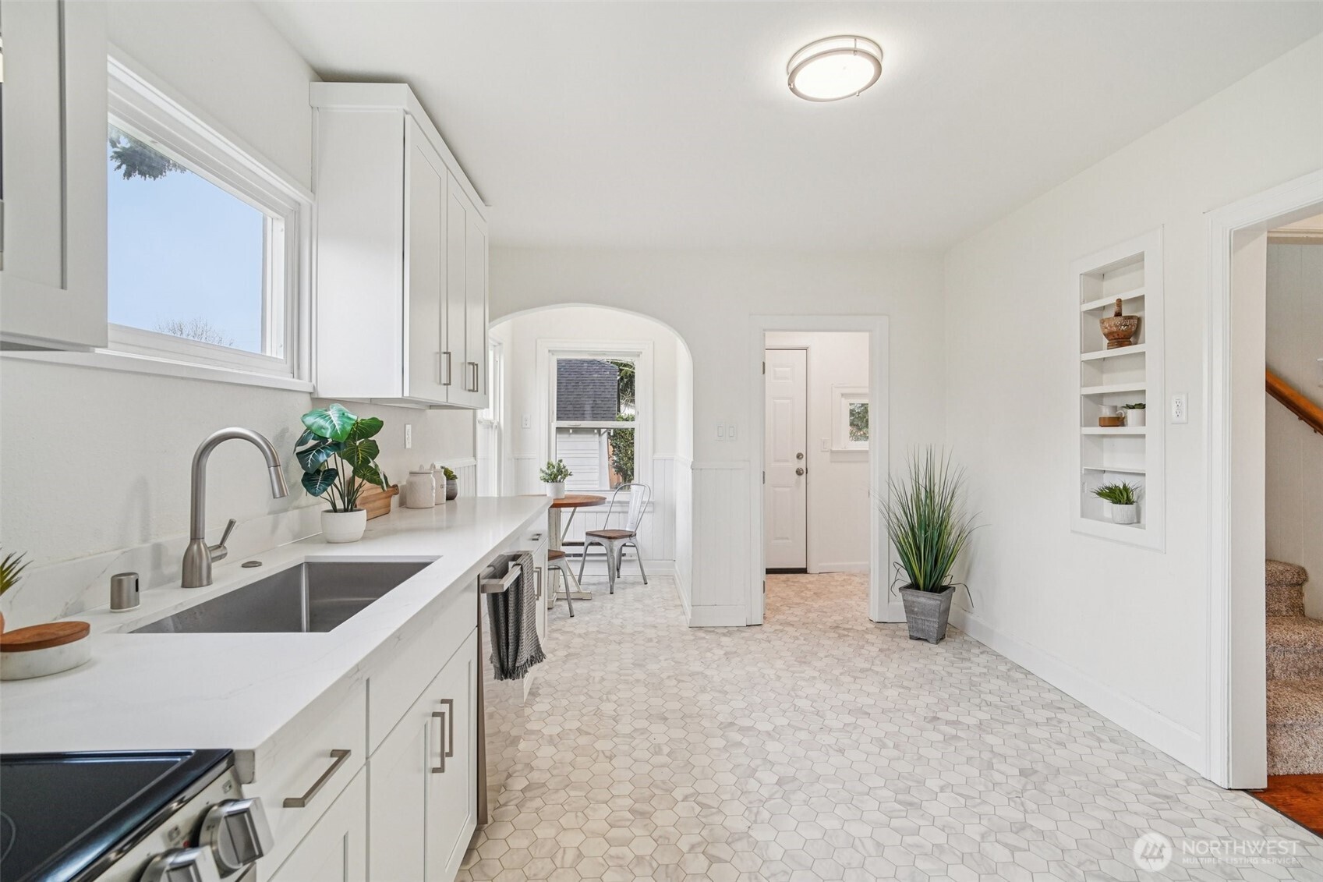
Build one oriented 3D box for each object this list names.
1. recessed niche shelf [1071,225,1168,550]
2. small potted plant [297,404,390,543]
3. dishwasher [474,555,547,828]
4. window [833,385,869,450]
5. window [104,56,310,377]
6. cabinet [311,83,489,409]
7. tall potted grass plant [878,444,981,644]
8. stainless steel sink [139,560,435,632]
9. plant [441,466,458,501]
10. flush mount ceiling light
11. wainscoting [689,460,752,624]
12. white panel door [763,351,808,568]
[{"bbox_3d":[2.082,-0.216,2.639,0.140,1.335,0.515,0,1,-3],"label":"recessed niche shelf"},{"bbox_3d":[-1.103,0.113,2.040,0.310,0.480,0.280,0,1,-3],"label":"small potted plant"},{"bbox_3d":[-0.835,0.815,2.100,0.620,0.800,0.600,0,1,-3],"label":"dishwasher"},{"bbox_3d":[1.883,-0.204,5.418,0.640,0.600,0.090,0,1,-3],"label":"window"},{"bbox_3d":[-1.198,-0.505,1.474,0.100,0.640,1.150,0,1,-3],"label":"window"},{"bbox_3d":[-1.067,-0.699,2.596,0.335,1.085,1.110,0,1,-3],"label":"cabinet"},{"bbox_3d":[1.675,0.635,3.769,0.570,1.200,0.500,0,1,-3],"label":"tall potted grass plant"},{"bbox_3d":[-0.834,0.471,1.406,0.420,0.230,0.680,0,1,-3],"label":"stainless steel sink"},{"bbox_3d":[-1.130,0.227,3.139,0.105,0.183,0.105,0,1,-3],"label":"plant"},{"bbox_3d":[0.570,-1.223,1.930,0.308,0.075,0.308,0,1,-3],"label":"flush mount ceiling light"},{"bbox_3d":[0.393,0.680,3.899,0.413,1.085,0.040,0,1,-3],"label":"wainscoting"},{"bbox_3d":[0.955,0.169,5.393,0.770,2.000,0.050,0,1,-3],"label":"white panel door"}]

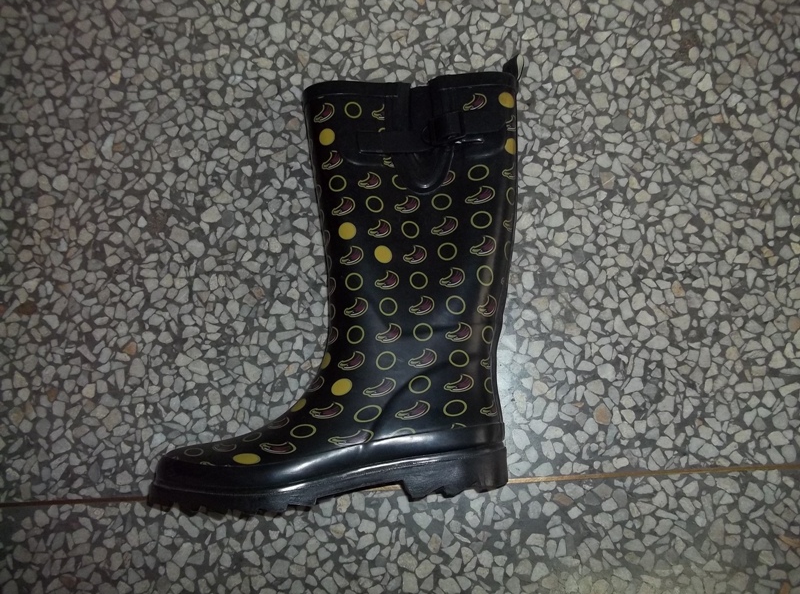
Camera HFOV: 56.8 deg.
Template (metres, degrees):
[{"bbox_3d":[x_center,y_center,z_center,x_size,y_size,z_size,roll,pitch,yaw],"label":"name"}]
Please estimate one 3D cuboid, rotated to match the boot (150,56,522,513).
[{"bbox_3d":[-0.050,-0.015,0.606,0.312,0.108,0.363,-2,82,3],"label":"boot"}]

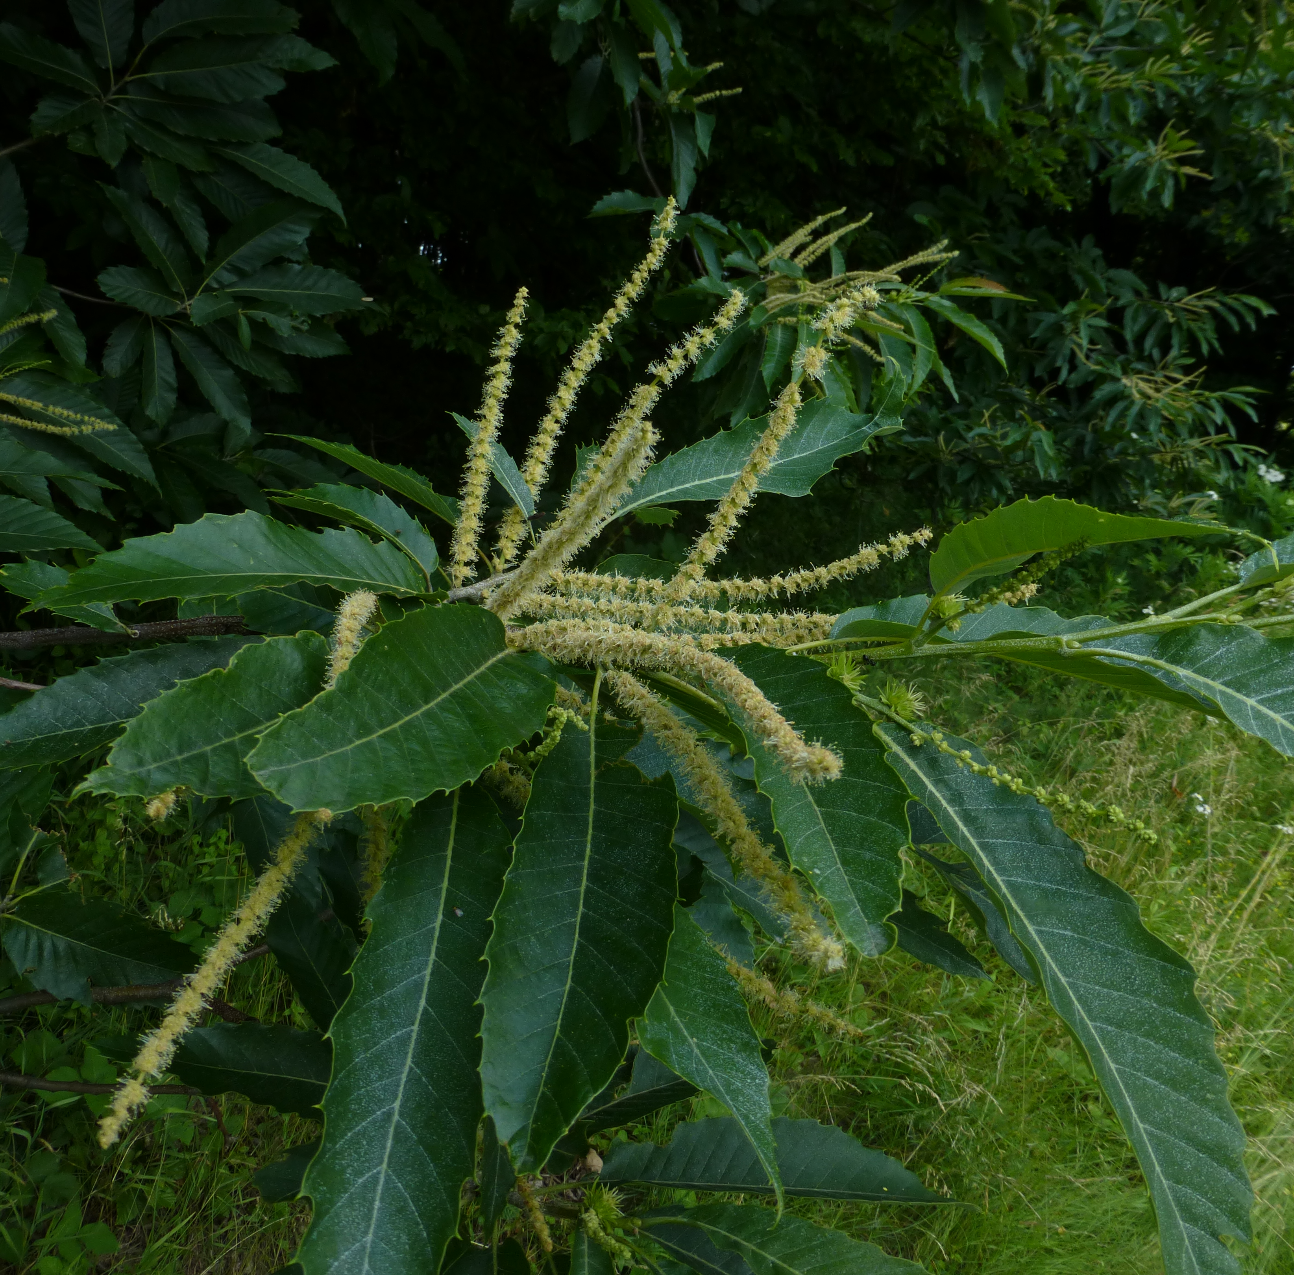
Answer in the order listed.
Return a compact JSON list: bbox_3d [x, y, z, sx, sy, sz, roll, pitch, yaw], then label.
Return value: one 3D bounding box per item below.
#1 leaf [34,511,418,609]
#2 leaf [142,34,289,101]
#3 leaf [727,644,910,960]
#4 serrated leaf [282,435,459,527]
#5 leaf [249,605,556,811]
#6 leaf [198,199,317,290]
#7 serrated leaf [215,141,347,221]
[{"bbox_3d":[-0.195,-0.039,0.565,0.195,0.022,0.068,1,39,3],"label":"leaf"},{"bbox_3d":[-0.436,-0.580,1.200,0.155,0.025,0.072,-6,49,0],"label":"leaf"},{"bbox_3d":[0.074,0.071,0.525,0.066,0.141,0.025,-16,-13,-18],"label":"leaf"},{"bbox_3d":[-0.153,-0.089,0.640,0.151,0.022,0.045,24,33,32],"label":"serrated leaf"},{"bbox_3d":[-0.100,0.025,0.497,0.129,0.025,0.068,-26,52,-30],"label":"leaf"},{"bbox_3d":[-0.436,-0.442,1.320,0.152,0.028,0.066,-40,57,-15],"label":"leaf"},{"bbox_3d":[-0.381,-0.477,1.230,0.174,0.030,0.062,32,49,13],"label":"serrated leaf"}]

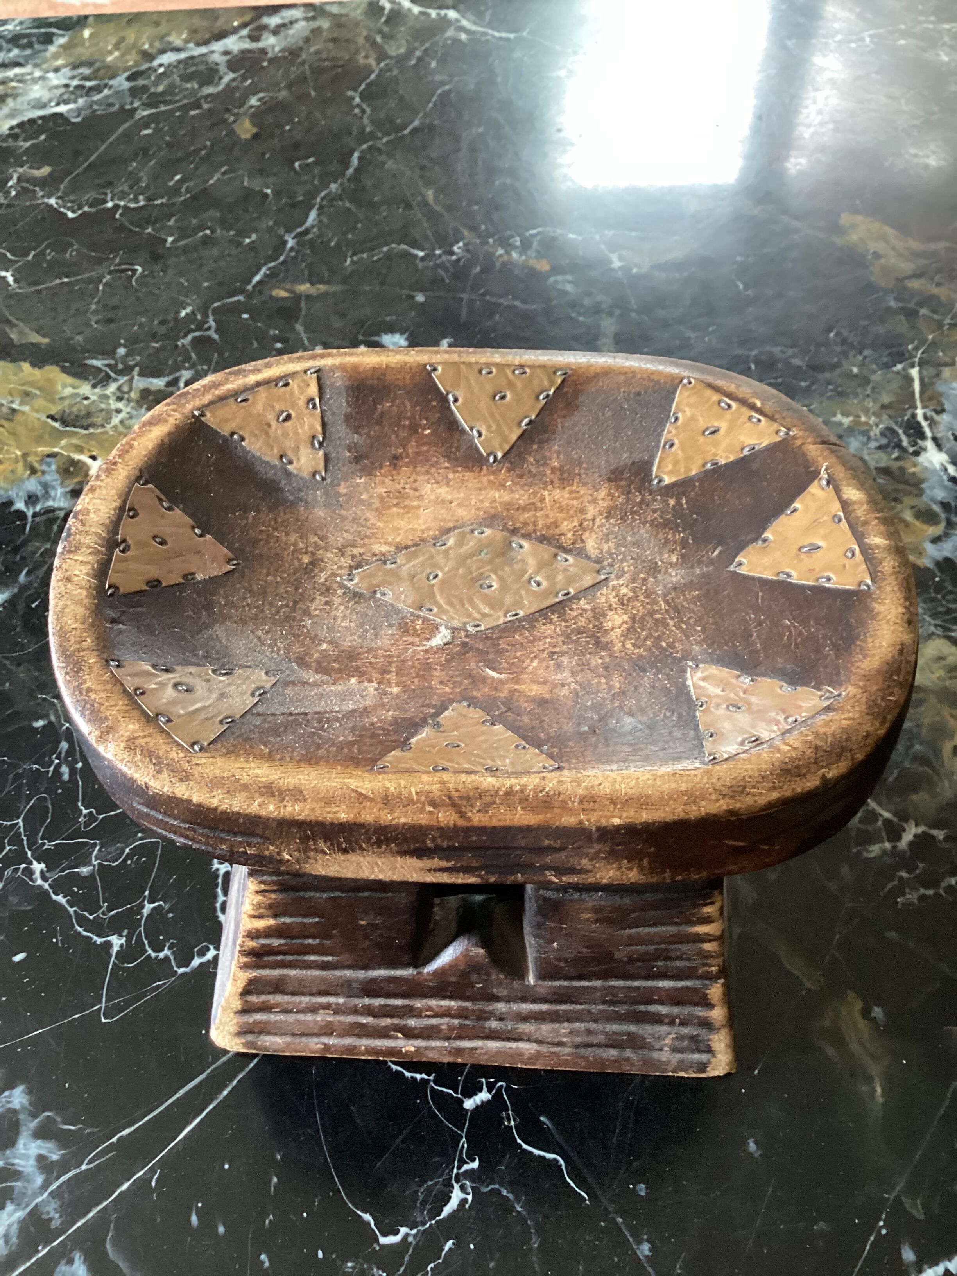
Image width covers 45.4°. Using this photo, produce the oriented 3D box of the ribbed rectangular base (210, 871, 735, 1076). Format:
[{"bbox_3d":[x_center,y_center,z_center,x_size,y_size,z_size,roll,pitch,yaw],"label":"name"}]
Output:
[{"bbox_3d":[0.001,0.070,0.577,0.260,0.175,0.220,2,48,2],"label":"ribbed rectangular base"}]

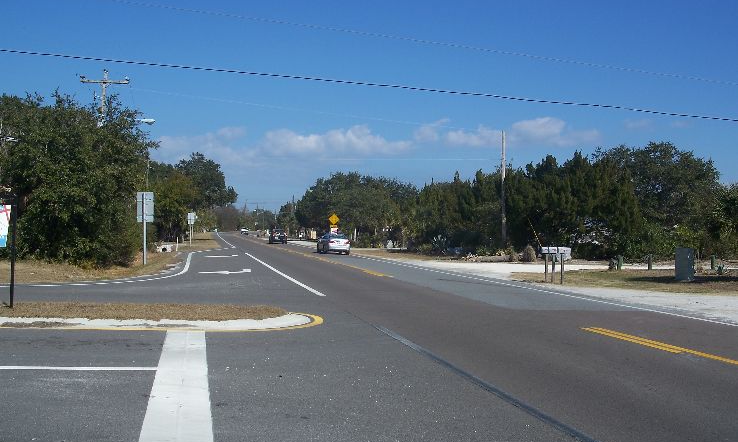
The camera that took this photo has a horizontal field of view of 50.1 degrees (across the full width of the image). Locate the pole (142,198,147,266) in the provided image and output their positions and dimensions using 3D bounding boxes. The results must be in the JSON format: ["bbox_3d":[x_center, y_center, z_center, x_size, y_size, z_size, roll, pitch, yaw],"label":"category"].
[{"bbox_3d":[-10.934,0.473,38.500,0.100,3.400,0.100,0,0,-12],"label":"pole"}]

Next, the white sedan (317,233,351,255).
[{"bbox_3d":[-2.579,1.654,57.000,1.820,1.470,4.800,0,0,-12],"label":"white sedan"}]

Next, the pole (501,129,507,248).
[{"bbox_3d":[8.646,-1.792,50.500,0.260,8.000,0.260,0,0,-12],"label":"pole"}]

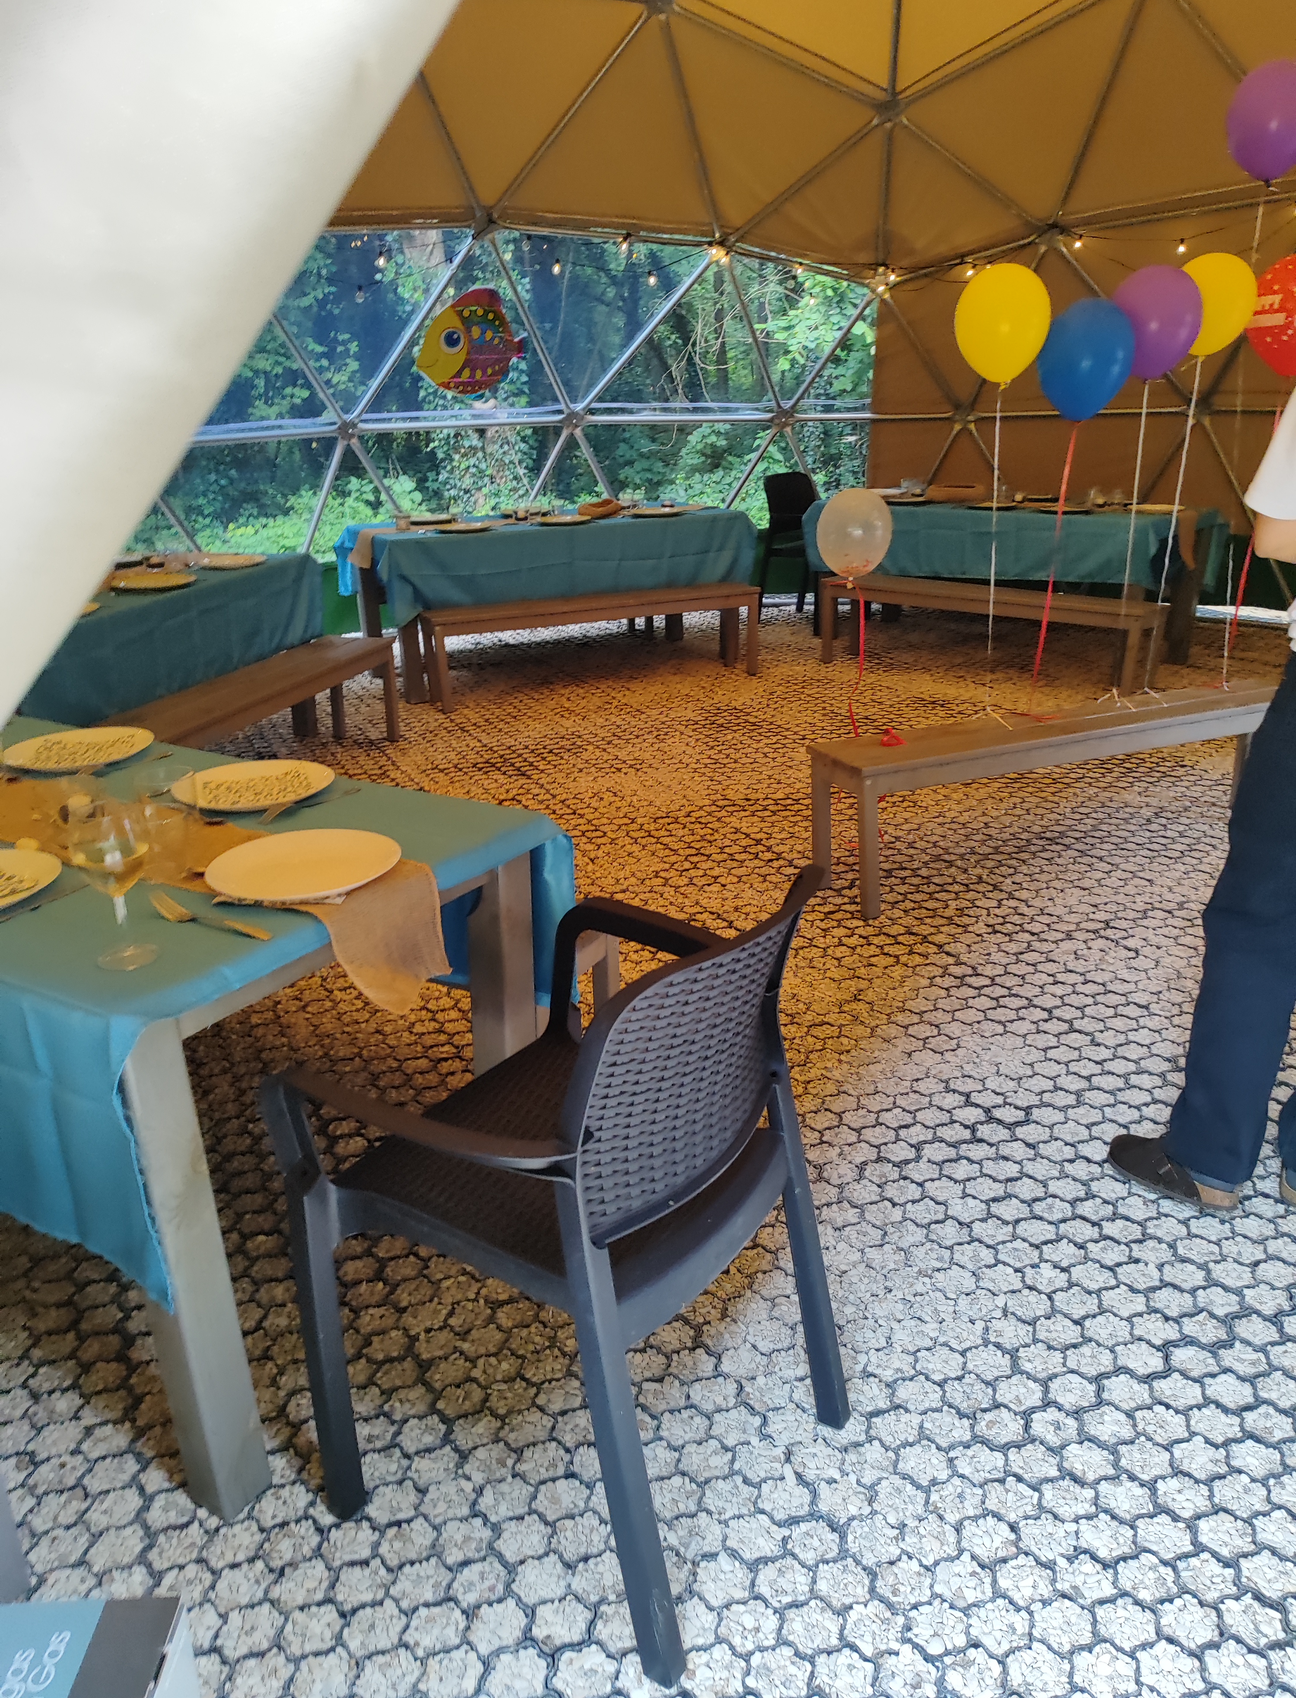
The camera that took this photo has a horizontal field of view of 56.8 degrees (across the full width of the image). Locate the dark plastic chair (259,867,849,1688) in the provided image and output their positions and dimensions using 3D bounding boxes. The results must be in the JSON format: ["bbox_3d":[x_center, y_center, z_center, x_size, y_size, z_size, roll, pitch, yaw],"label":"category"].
[{"bbox_3d":[-0.071,0.463,1.597,0.565,0.870,0.600,12,25,33],"label":"dark plastic chair"}]

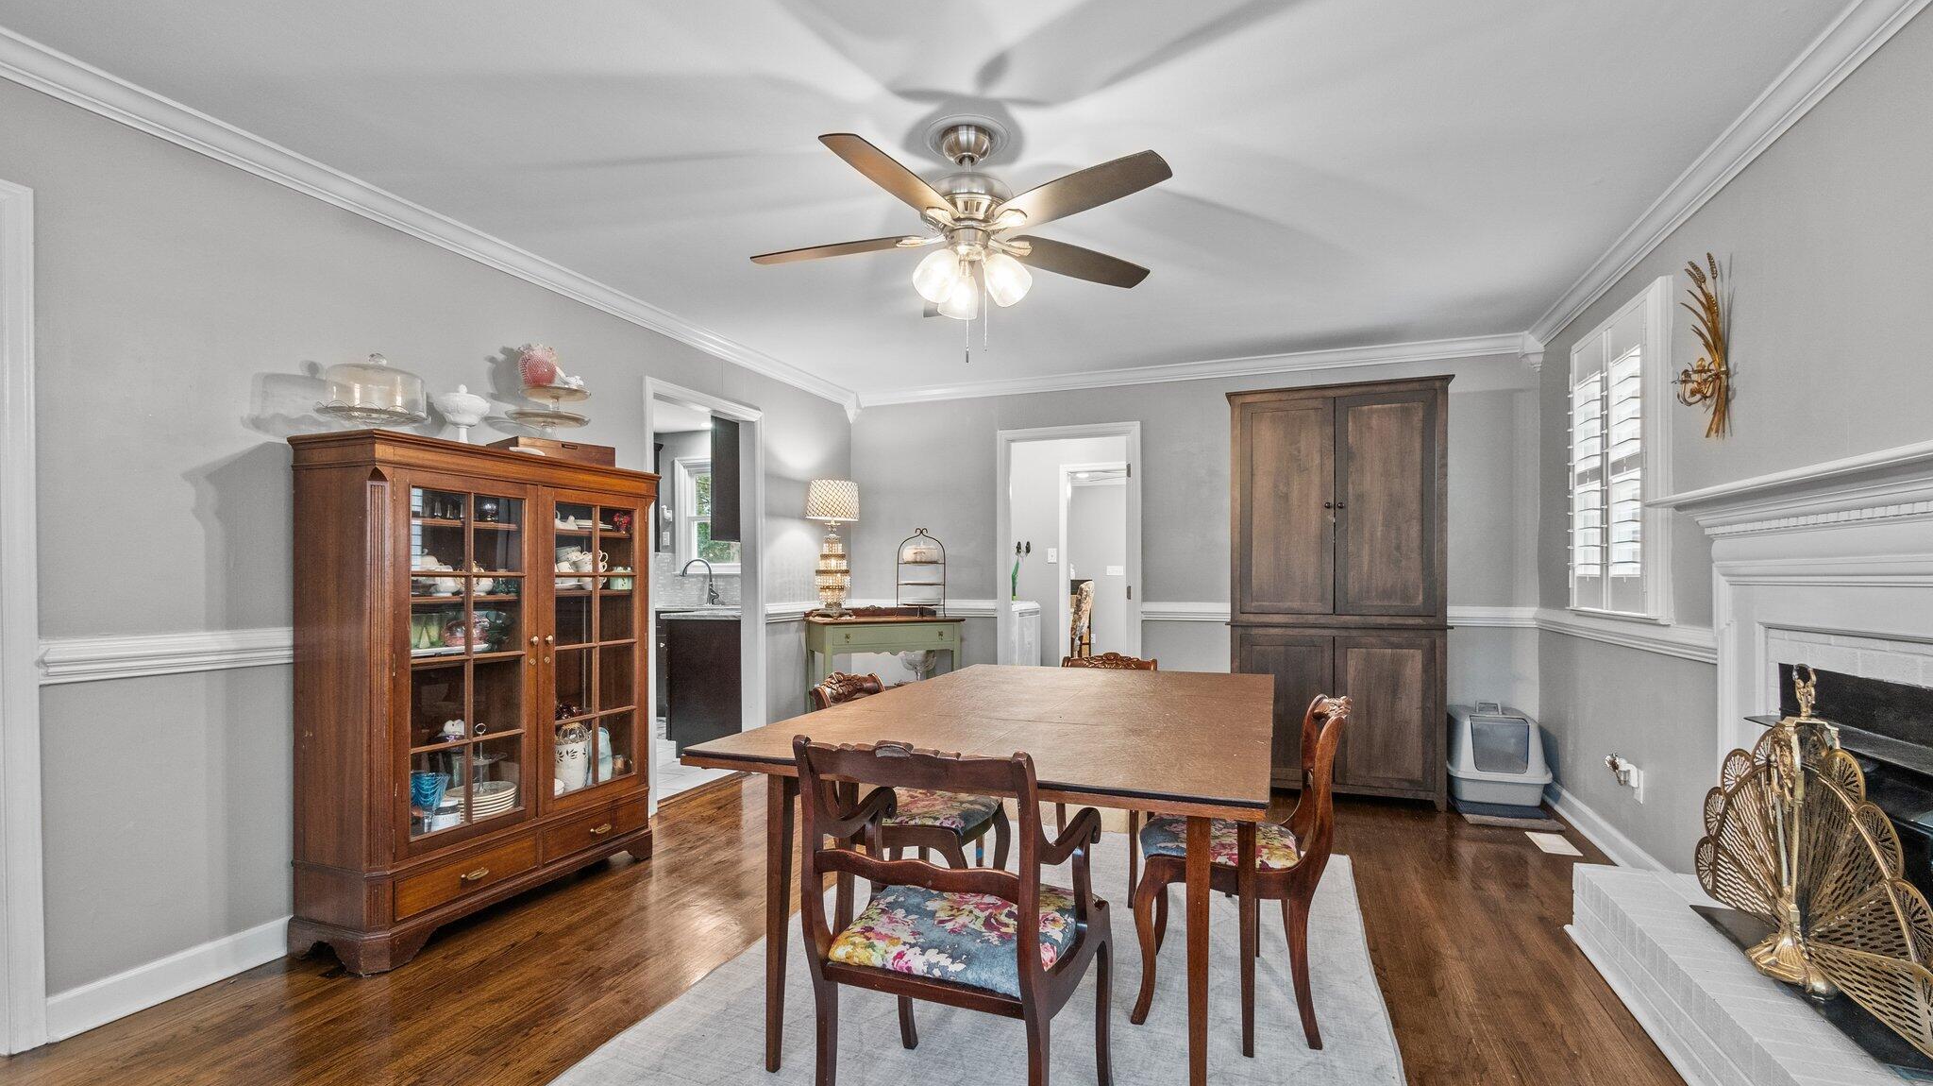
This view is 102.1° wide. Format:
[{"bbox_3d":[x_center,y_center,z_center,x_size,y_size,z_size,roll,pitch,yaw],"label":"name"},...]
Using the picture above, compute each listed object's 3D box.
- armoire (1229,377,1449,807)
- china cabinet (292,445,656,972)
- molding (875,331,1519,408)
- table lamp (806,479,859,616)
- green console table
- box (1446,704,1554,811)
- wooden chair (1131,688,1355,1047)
[{"bbox_3d":[2.036,0.263,4.368,1.080,2.205,0.490,-1,-3,22],"label":"armoire"},{"bbox_3d":[-1.690,0.489,2.871,0.410,1.600,1.100,-1,-3,22],"label":"china cabinet"},{"bbox_3d":[1.105,-1.024,4.932,4.080,0.095,0.085,-1,-3,22],"label":"molding"},{"bbox_3d":[-0.815,0.045,4.840,0.325,0.835,0.325,1,-3,-24],"label":"table lamp"},{"bbox_3d":[-0.523,0.917,4.895,0.910,0.920,0.500,1,-3,-24],"label":"green console table"},{"bbox_3d":[2.796,1.100,4.141,0.420,0.480,0.470,-1,-3,22],"label":"box"},{"bbox_3d":[0.763,0.846,2.161,0.540,0.850,0.430,-1,-3,22],"label":"wooden chair"}]

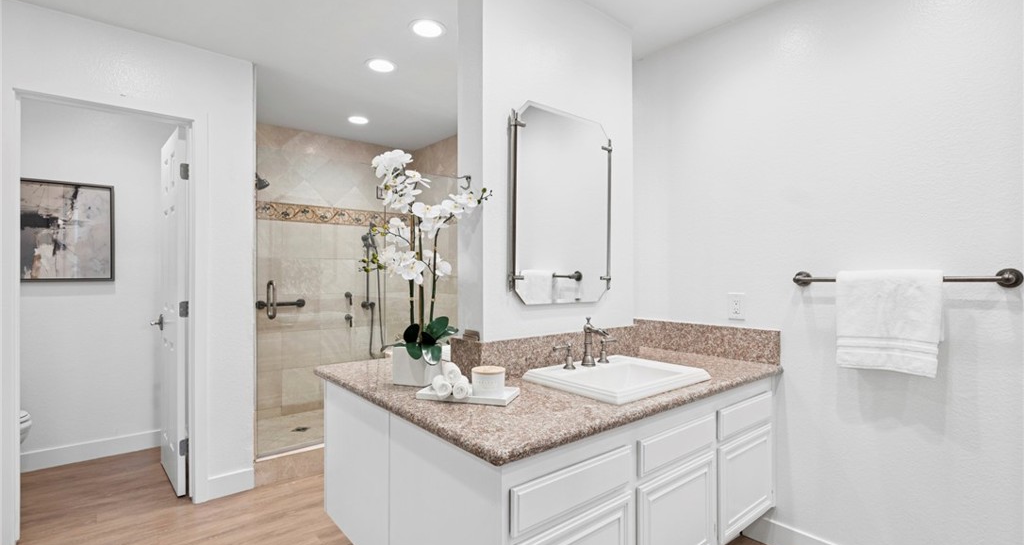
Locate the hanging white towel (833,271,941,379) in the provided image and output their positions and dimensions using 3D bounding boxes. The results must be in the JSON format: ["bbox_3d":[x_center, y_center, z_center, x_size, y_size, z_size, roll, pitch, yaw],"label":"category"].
[{"bbox_3d":[1.392,0.182,1.695,0.060,0.386,0.301,0,0,-40],"label":"hanging white towel"}]

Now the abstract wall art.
[{"bbox_3d":[-2.942,-0.256,2.832,0.700,0.645,0.040,0,0,-40],"label":"abstract wall art"}]

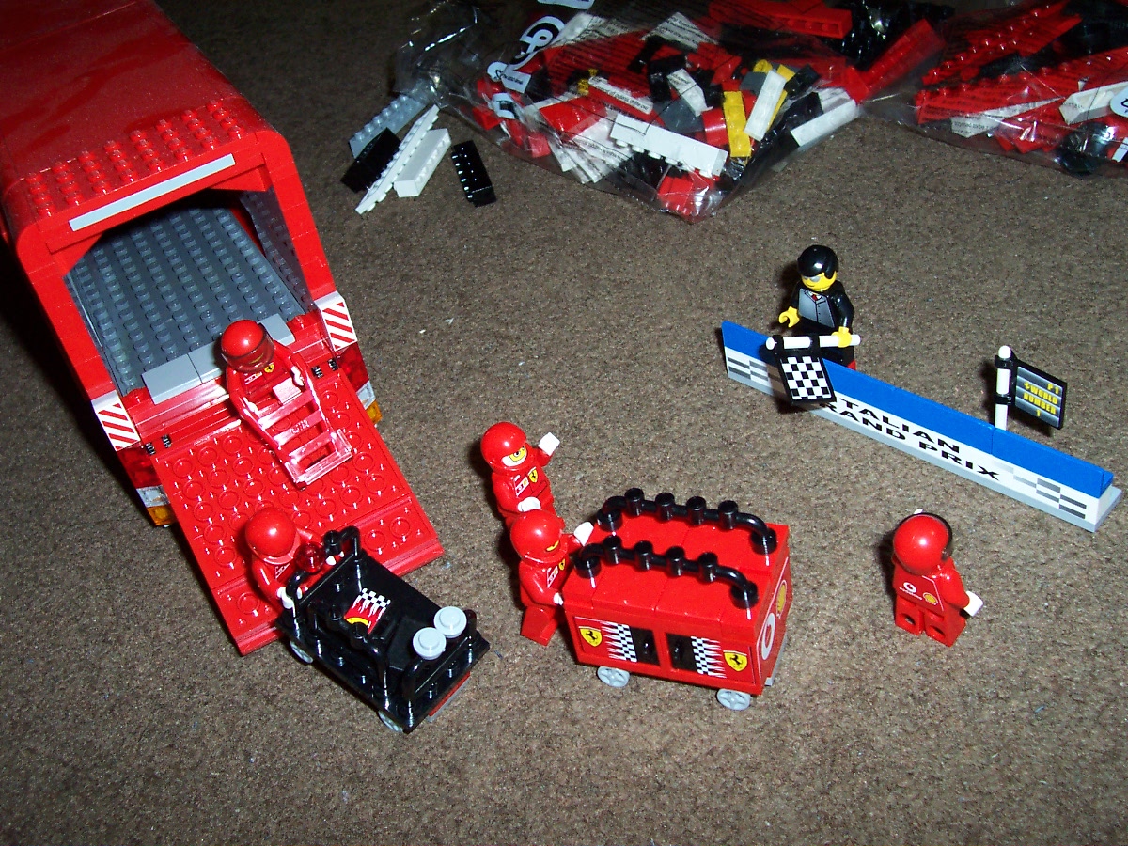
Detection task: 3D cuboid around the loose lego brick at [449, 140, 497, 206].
[{"bbox_3d":[-0.042,-0.112,0.545,0.011,0.008,0.048,-16,39,-4],"label":"loose lego brick"}]

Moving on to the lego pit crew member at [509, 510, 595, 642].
[{"bbox_3d":[-0.004,0.040,0.327,0.018,0.043,0.025,16,44,18],"label":"lego pit crew member"}]

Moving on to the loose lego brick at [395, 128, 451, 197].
[{"bbox_3d":[-0.066,-0.121,0.562,0.011,0.008,0.048,1,41,16],"label":"loose lego brick"}]

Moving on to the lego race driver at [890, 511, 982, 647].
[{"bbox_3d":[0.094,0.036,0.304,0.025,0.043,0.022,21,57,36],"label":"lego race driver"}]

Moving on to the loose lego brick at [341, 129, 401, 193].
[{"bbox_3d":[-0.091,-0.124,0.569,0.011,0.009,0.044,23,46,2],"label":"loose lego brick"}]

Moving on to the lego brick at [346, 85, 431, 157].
[{"bbox_3d":[-0.085,-0.152,0.601,0.008,0.011,0.064,12,45,27],"label":"lego brick"}]

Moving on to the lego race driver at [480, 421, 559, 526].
[{"bbox_3d":[-0.011,0.019,0.354,0.018,0.043,0.025,11,37,43],"label":"lego race driver"}]

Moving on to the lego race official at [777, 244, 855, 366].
[{"bbox_3d":[0.080,-0.035,0.372,0.025,0.042,0.015,27,53,38],"label":"lego race official"}]

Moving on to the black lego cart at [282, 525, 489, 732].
[{"bbox_3d":[-0.048,0.052,0.320,0.049,0.032,0.033,32,53,22],"label":"black lego cart"}]

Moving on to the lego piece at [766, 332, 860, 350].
[{"bbox_3d":[0.075,-0.024,0.362,0.033,0.003,0.003,-5,34,-27],"label":"lego piece"}]

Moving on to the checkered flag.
[{"bbox_3d":[0.071,-0.016,0.357,0.016,0.004,0.022,-5,73,-27],"label":"checkered flag"}]

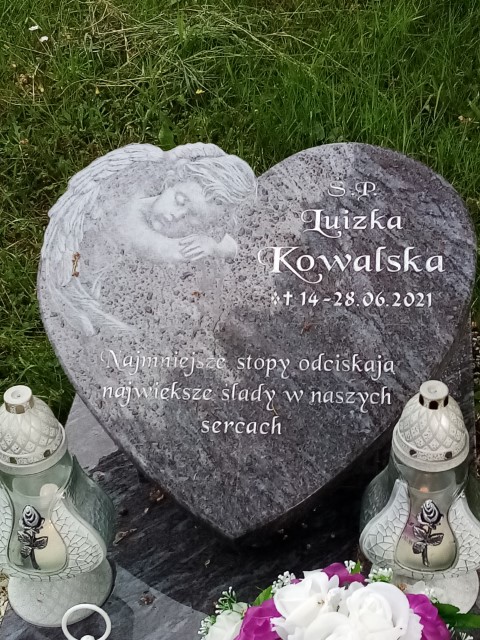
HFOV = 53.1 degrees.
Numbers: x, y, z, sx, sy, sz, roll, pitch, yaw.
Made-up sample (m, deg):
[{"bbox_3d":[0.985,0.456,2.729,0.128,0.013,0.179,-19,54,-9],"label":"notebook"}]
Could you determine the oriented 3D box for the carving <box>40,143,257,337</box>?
[{"bbox_3d":[-0.138,-0.130,0.734,0.325,0.050,0.330,0,69,6],"label":"carving"}]

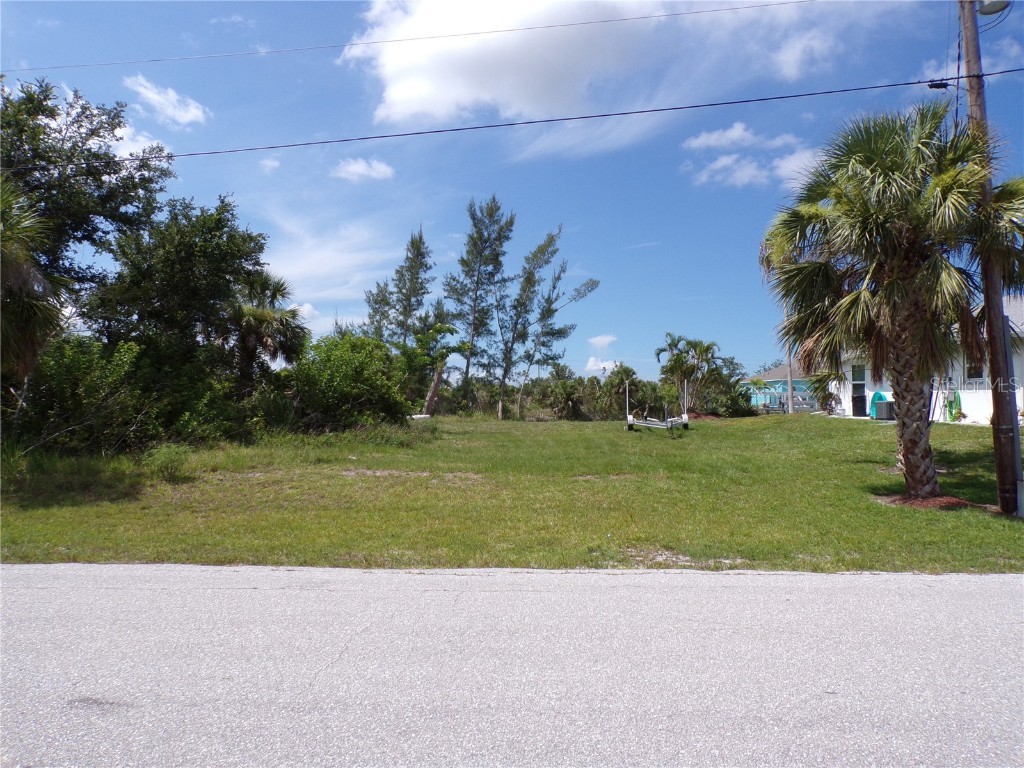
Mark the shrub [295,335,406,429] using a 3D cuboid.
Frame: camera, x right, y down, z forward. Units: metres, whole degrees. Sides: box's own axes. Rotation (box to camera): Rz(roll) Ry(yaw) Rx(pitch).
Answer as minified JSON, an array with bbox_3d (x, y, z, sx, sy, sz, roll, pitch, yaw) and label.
[{"bbox_3d":[-6.669,-0.021,29.500,4.700,4.070,4.400,0,-1,0],"label":"shrub"}]

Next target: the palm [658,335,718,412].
[{"bbox_3d":[9.640,-0.577,39.000,3.400,4.500,3.300,0,-1,0],"label":"palm"}]

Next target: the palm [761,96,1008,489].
[{"bbox_3d":[6.074,-1.329,11.100,4.200,6.210,4.200,0,-1,0],"label":"palm"}]

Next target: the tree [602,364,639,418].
[{"bbox_3d":[6.418,0.414,42.000,2.200,3.370,2.200,0,-1,0],"label":"tree"}]

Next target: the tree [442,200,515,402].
[{"bbox_3d":[-2.170,-5.054,46.000,4.700,14.450,4.700,0,-1,0],"label":"tree"}]

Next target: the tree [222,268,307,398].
[{"bbox_3d":[-9.387,-1.176,26.500,3.500,6.120,3.500,0,-1,0],"label":"tree"}]

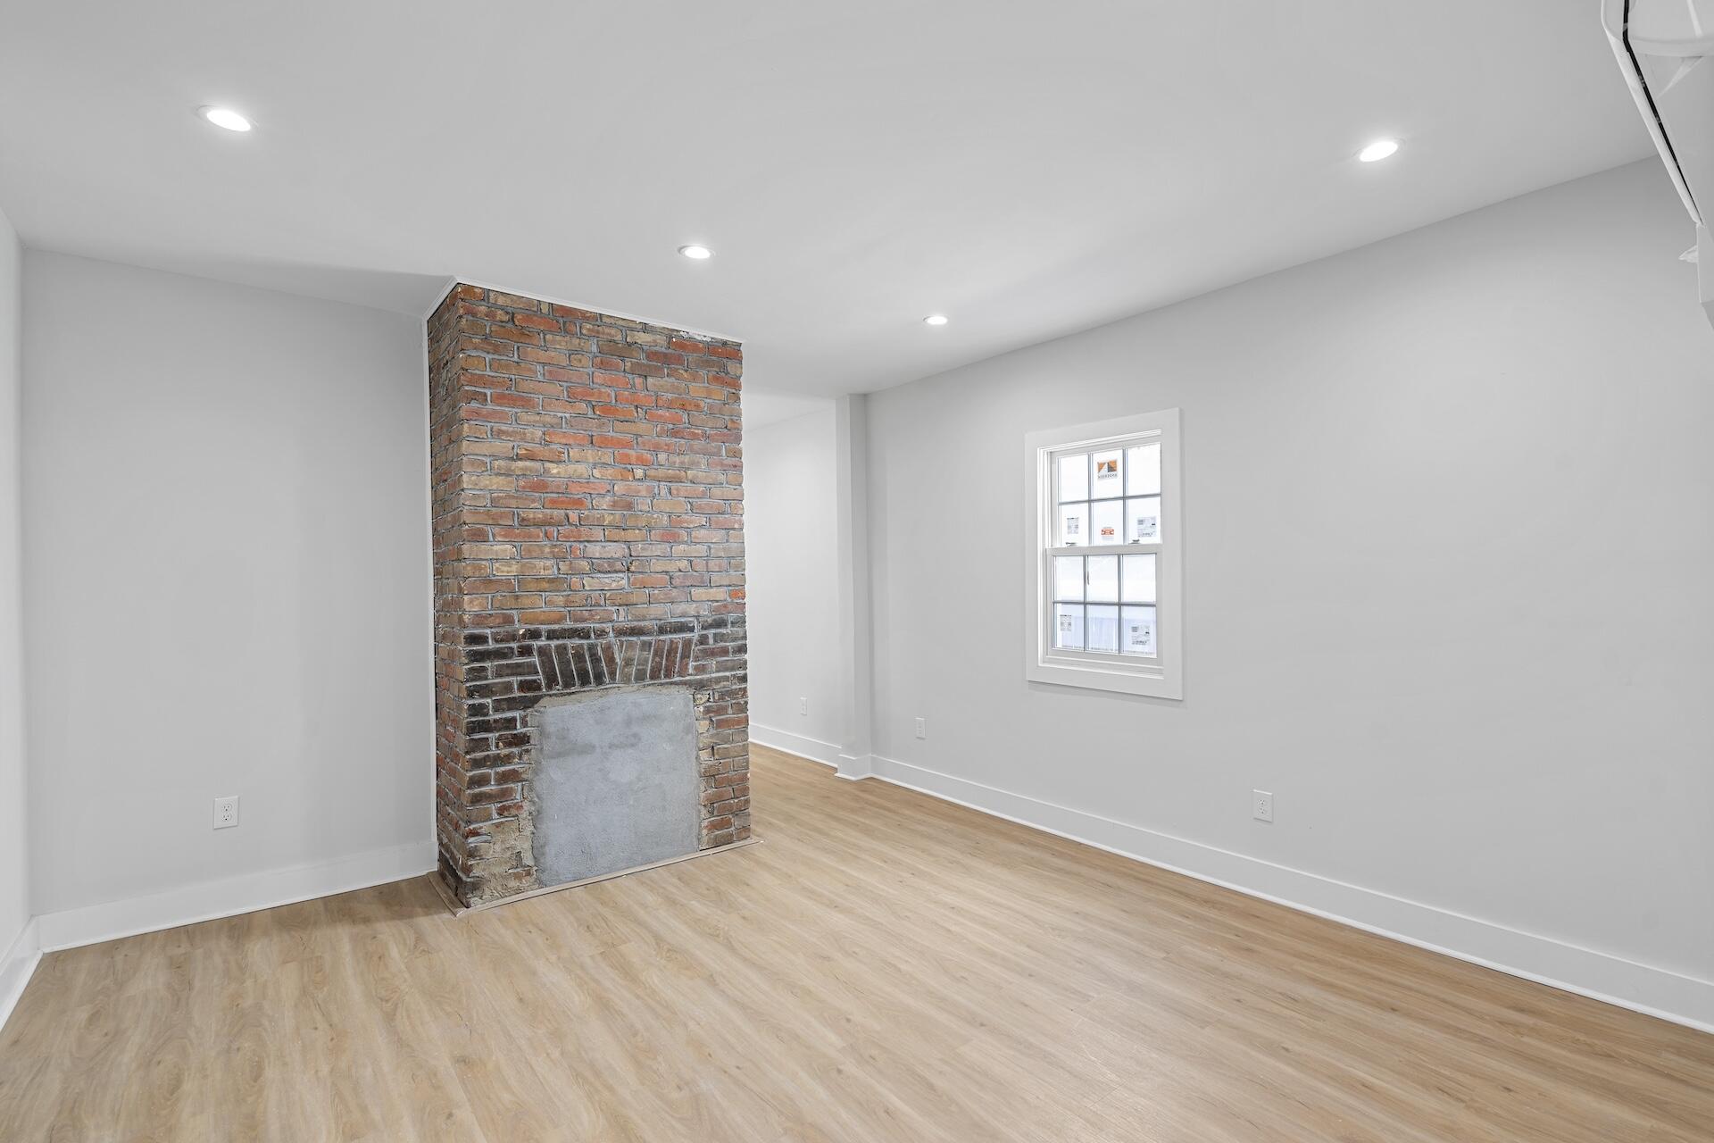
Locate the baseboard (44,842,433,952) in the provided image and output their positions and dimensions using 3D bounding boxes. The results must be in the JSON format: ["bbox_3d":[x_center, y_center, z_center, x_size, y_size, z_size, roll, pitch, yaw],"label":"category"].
[{"bbox_3d":[-2.362,1.266,3.024,1.255,0.137,0.030,-1,0,-37],"label":"baseboard"}]

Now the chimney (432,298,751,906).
[{"bbox_3d":[-1.208,0.096,3.574,1.260,2.445,0.580,-1,0,-37],"label":"chimney"}]

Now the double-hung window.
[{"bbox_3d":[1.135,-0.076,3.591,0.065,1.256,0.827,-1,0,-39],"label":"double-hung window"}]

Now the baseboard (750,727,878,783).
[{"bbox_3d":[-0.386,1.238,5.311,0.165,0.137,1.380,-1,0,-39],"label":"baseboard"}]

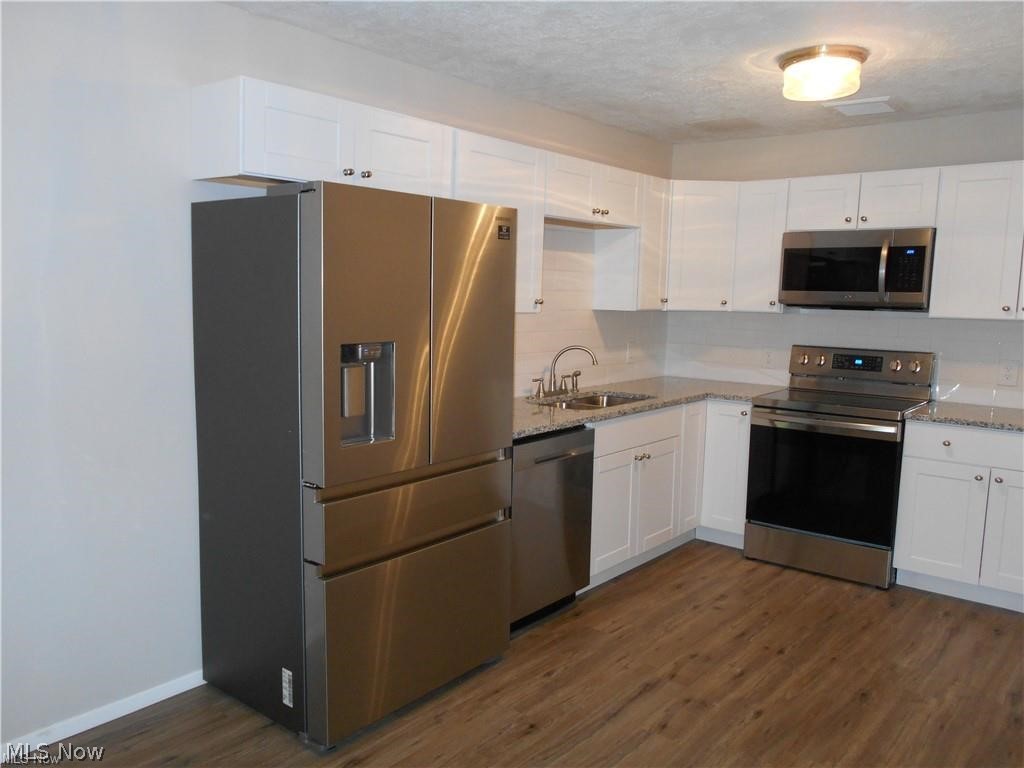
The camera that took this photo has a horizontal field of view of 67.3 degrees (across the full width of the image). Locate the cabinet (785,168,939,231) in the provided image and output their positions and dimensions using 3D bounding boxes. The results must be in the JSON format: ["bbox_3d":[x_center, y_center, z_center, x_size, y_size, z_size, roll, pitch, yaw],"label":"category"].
[{"bbox_3d":[1.975,-0.996,4.269,0.766,0.302,0.321,7,9,40],"label":"cabinet"}]

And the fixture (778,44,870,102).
[{"bbox_3d":[1.274,-1.265,3.158,0.344,0.137,0.344,7,9,40],"label":"fixture"}]

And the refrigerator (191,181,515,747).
[{"bbox_3d":[-0.555,0.234,2.893,0.745,1.782,0.890,7,9,40],"label":"refrigerator"}]

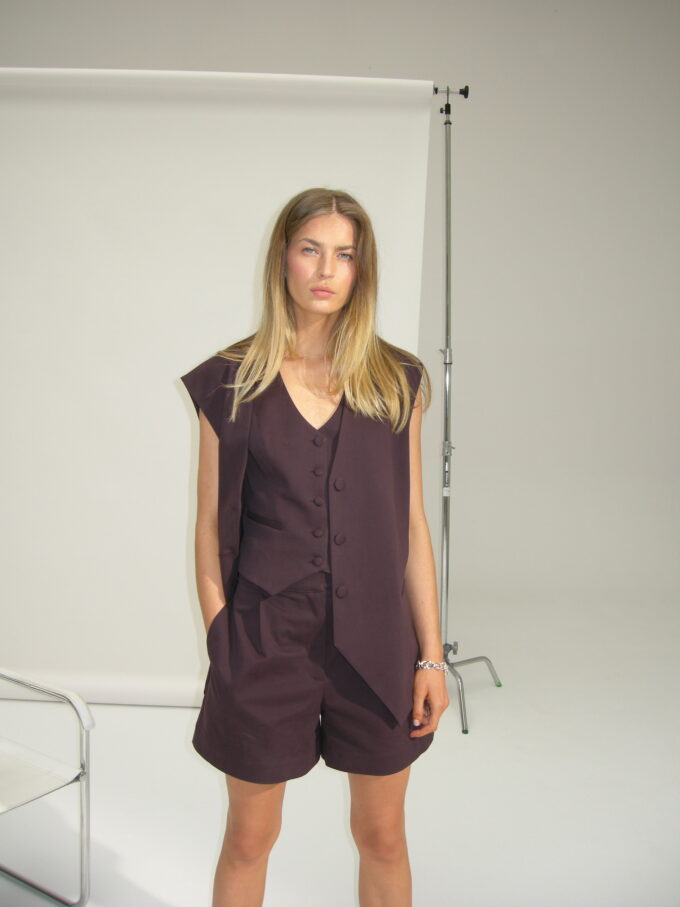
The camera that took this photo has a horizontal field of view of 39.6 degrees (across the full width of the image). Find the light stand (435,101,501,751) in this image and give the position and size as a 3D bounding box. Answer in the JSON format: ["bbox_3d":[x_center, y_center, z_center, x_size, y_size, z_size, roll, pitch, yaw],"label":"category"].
[{"bbox_3d":[0.515,-0.250,4.196,0.775,2.840,0.675,1,2,-8],"label":"light stand"}]

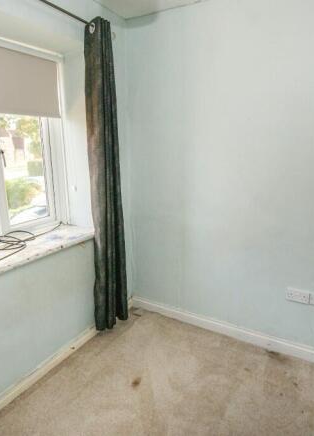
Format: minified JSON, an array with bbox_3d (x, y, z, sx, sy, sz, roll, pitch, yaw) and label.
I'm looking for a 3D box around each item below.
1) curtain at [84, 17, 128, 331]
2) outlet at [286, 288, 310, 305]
[{"bbox_3d":[-0.361,-0.187,2.001,0.155,2.180,0.260,7,15,30],"label":"curtain"},{"bbox_3d":[0.949,0.529,1.838,0.146,0.087,0.012,7,15,30],"label":"outlet"}]

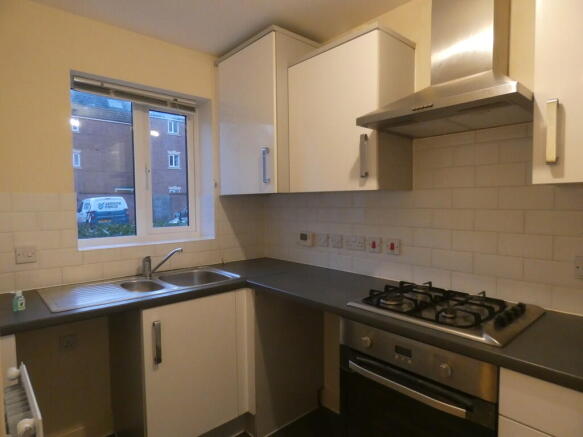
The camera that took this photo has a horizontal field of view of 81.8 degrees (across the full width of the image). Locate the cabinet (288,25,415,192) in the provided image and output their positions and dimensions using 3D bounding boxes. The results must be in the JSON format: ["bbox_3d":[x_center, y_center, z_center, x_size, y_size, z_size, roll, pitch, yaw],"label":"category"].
[{"bbox_3d":[0.313,-0.524,1.884,0.330,0.750,0.619,-3,4,-42],"label":"cabinet"}]

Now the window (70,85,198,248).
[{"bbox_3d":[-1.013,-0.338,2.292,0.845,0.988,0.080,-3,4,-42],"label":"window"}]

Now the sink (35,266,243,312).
[{"bbox_3d":[-0.784,0.434,1.870,0.947,0.156,0.428,-3,4,-42],"label":"sink"}]

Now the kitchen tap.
[{"bbox_3d":[-0.768,0.272,2.024,0.228,0.164,0.050,-1,3,-10],"label":"kitchen tap"}]

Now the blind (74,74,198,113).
[{"bbox_3d":[-0.989,-0.800,2.222,0.780,0.077,0.055,-3,4,-42],"label":"blind"}]

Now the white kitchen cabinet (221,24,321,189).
[{"bbox_3d":[-0.151,-0.640,2.322,0.428,0.955,0.652,-3,4,-42],"label":"white kitchen cabinet"}]

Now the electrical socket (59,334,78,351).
[{"bbox_3d":[-1.229,0.687,1.860,0.086,0.085,0.015,-3,4,-42],"label":"electrical socket"}]

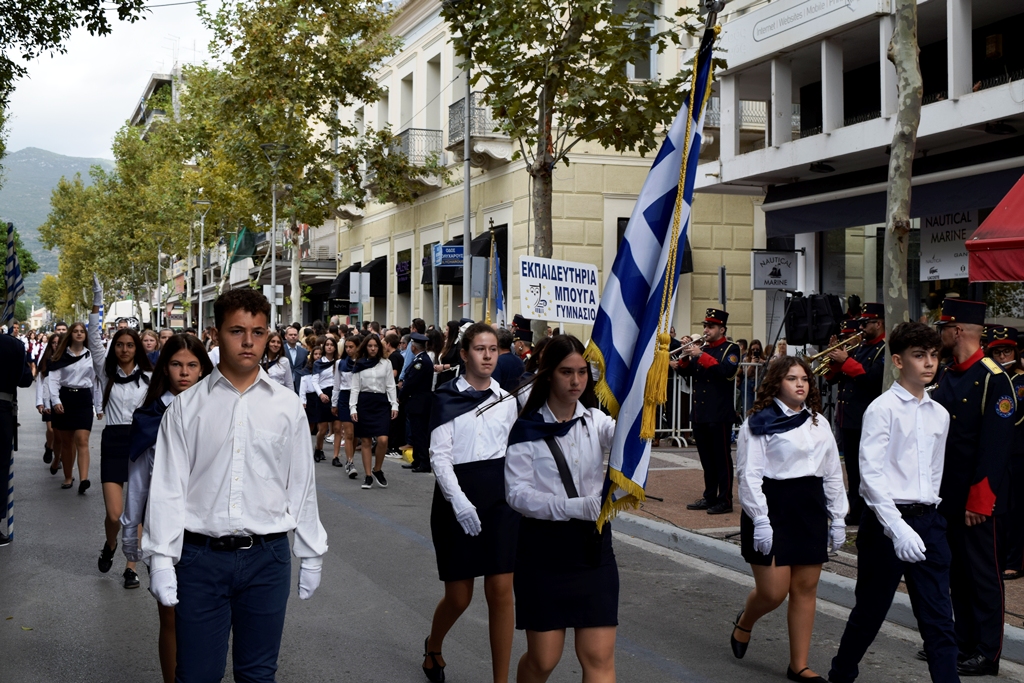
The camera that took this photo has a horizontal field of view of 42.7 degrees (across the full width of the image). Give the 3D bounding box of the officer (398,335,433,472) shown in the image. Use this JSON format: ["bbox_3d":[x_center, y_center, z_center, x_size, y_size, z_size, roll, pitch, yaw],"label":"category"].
[{"bbox_3d":[-1.187,0.751,16.100,0.360,1.720,0.500,0,-1,6],"label":"officer"}]

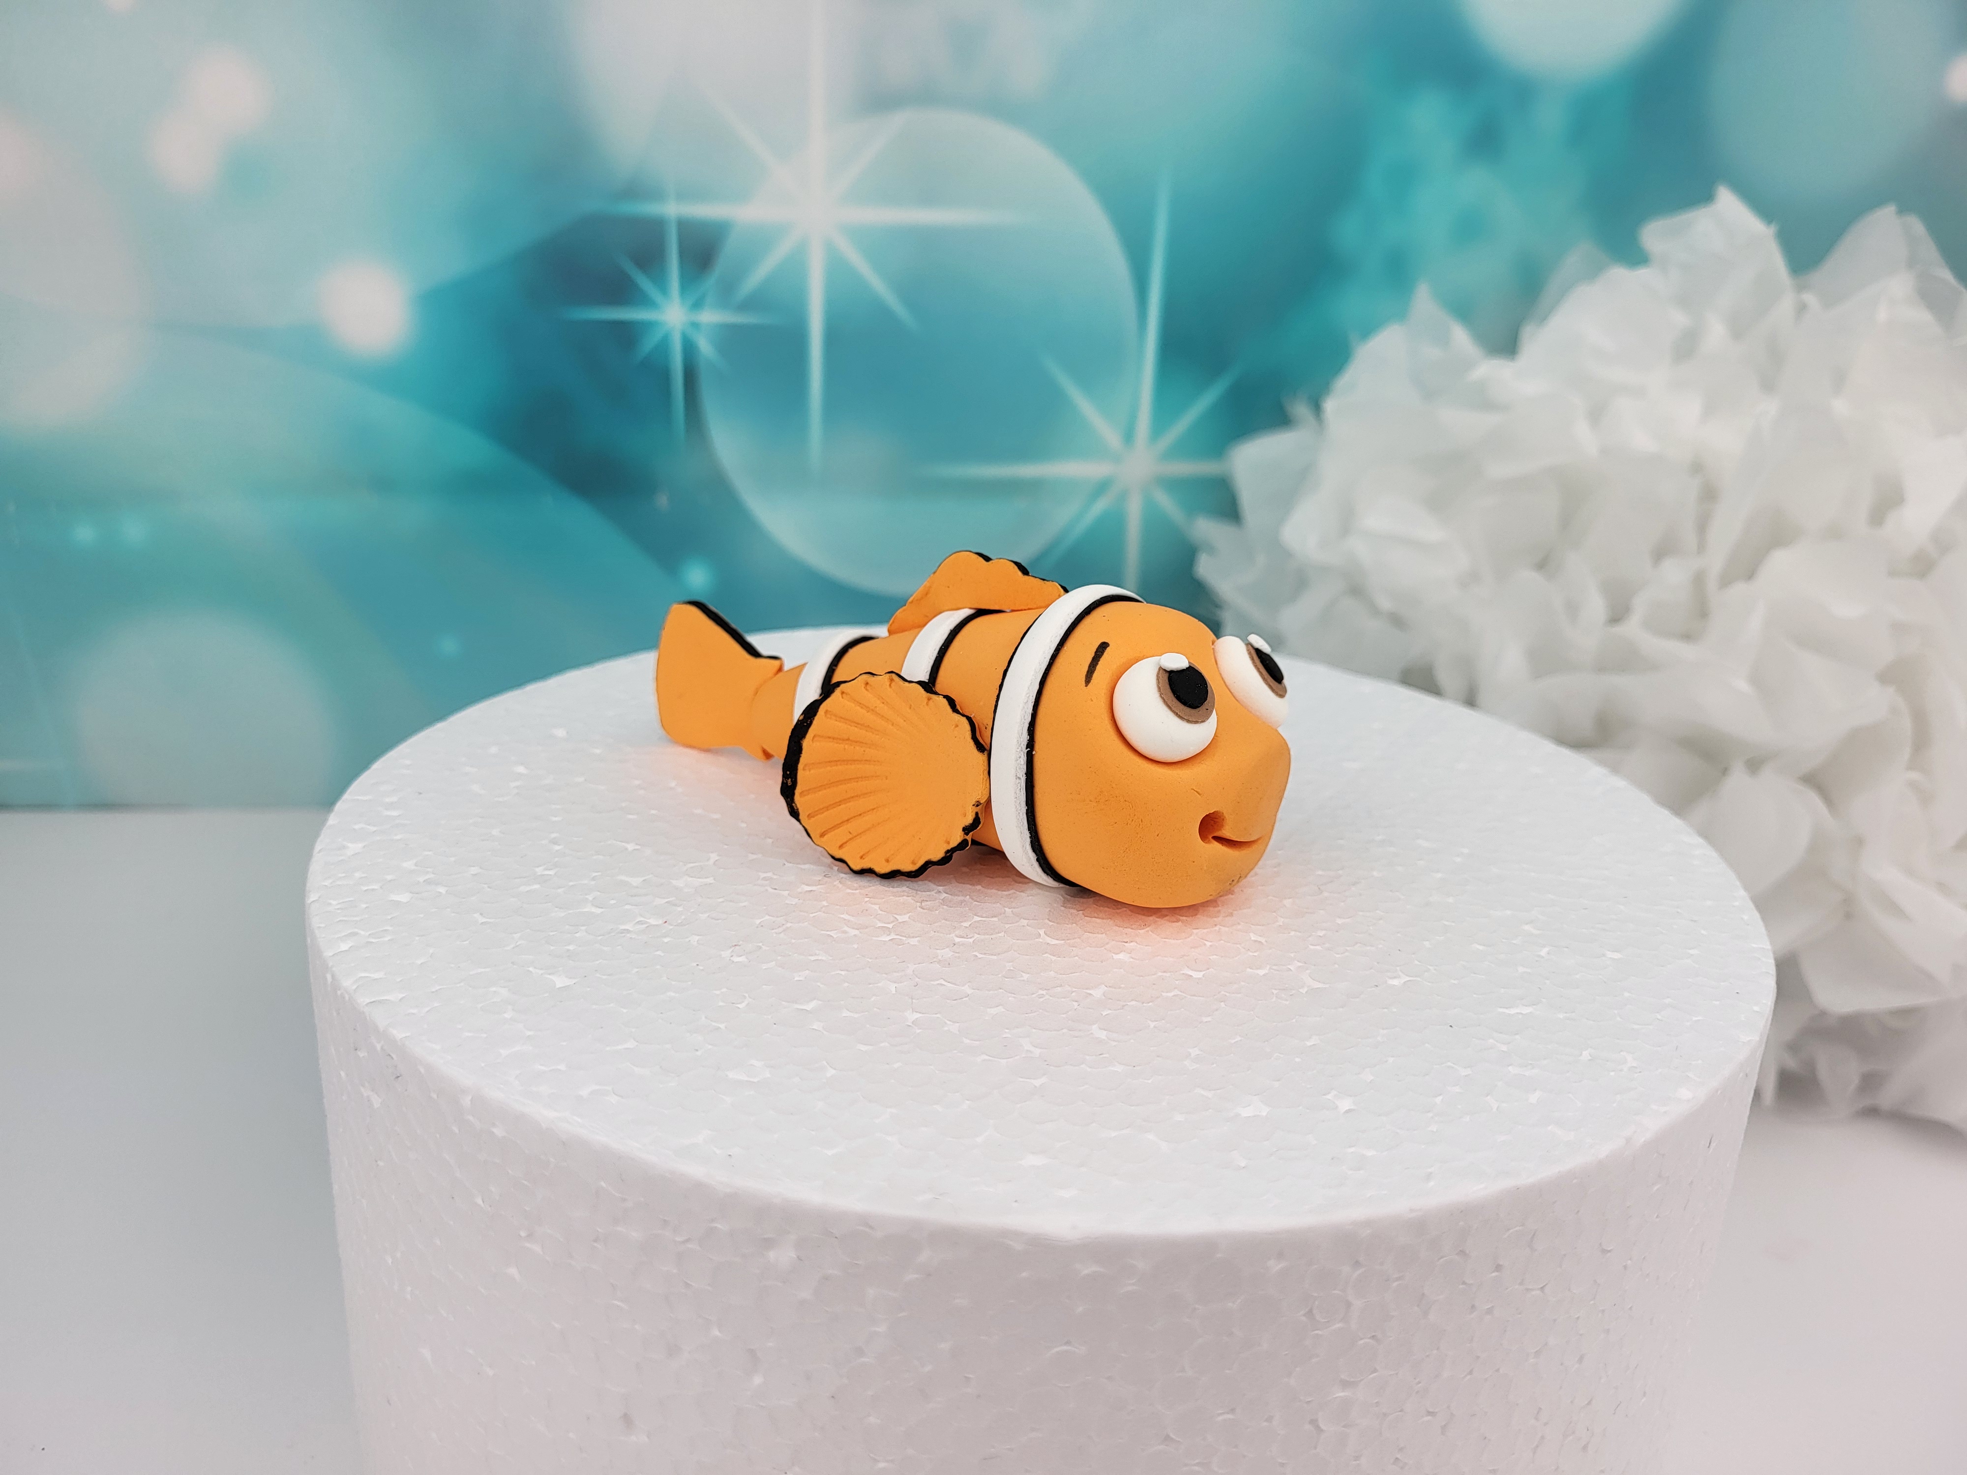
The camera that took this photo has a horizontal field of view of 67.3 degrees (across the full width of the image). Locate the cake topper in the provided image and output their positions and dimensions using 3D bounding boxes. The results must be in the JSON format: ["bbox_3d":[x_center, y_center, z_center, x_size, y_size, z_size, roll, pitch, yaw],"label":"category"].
[{"bbox_3d":[-0.004,-0.007,0.200,0.103,0.041,0.051,17,24,35],"label":"cake topper"}]

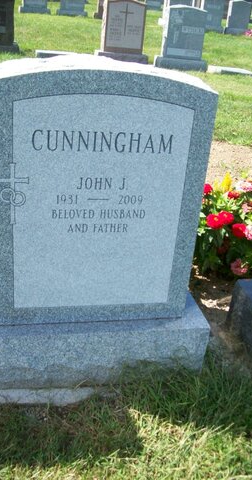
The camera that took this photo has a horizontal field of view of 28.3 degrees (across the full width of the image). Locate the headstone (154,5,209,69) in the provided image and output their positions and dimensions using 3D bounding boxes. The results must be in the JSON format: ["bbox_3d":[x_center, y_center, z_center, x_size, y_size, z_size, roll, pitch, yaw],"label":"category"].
[{"bbox_3d":[0.916,-3.269,8.058,0.858,0.937,0.390,0,26,-13],"label":"headstone"}]

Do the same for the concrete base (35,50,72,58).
[{"bbox_3d":[-1.051,-2.882,7.844,0.702,0.094,0.390,0,26,-13],"label":"concrete base"}]

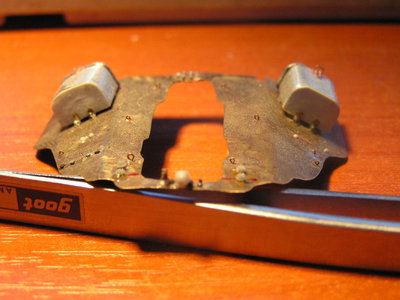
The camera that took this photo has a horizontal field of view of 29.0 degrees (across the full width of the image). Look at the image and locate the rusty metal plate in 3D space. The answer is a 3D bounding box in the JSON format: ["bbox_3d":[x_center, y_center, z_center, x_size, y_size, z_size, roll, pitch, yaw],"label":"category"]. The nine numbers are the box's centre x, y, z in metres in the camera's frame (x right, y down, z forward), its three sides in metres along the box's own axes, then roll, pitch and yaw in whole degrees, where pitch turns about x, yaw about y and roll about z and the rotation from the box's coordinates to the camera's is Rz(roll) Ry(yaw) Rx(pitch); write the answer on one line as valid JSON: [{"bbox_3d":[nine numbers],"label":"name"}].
[{"bbox_3d":[-0.002,-0.002,0.163,0.065,0.010,0.054,0,30,0],"label":"rusty metal plate"}]

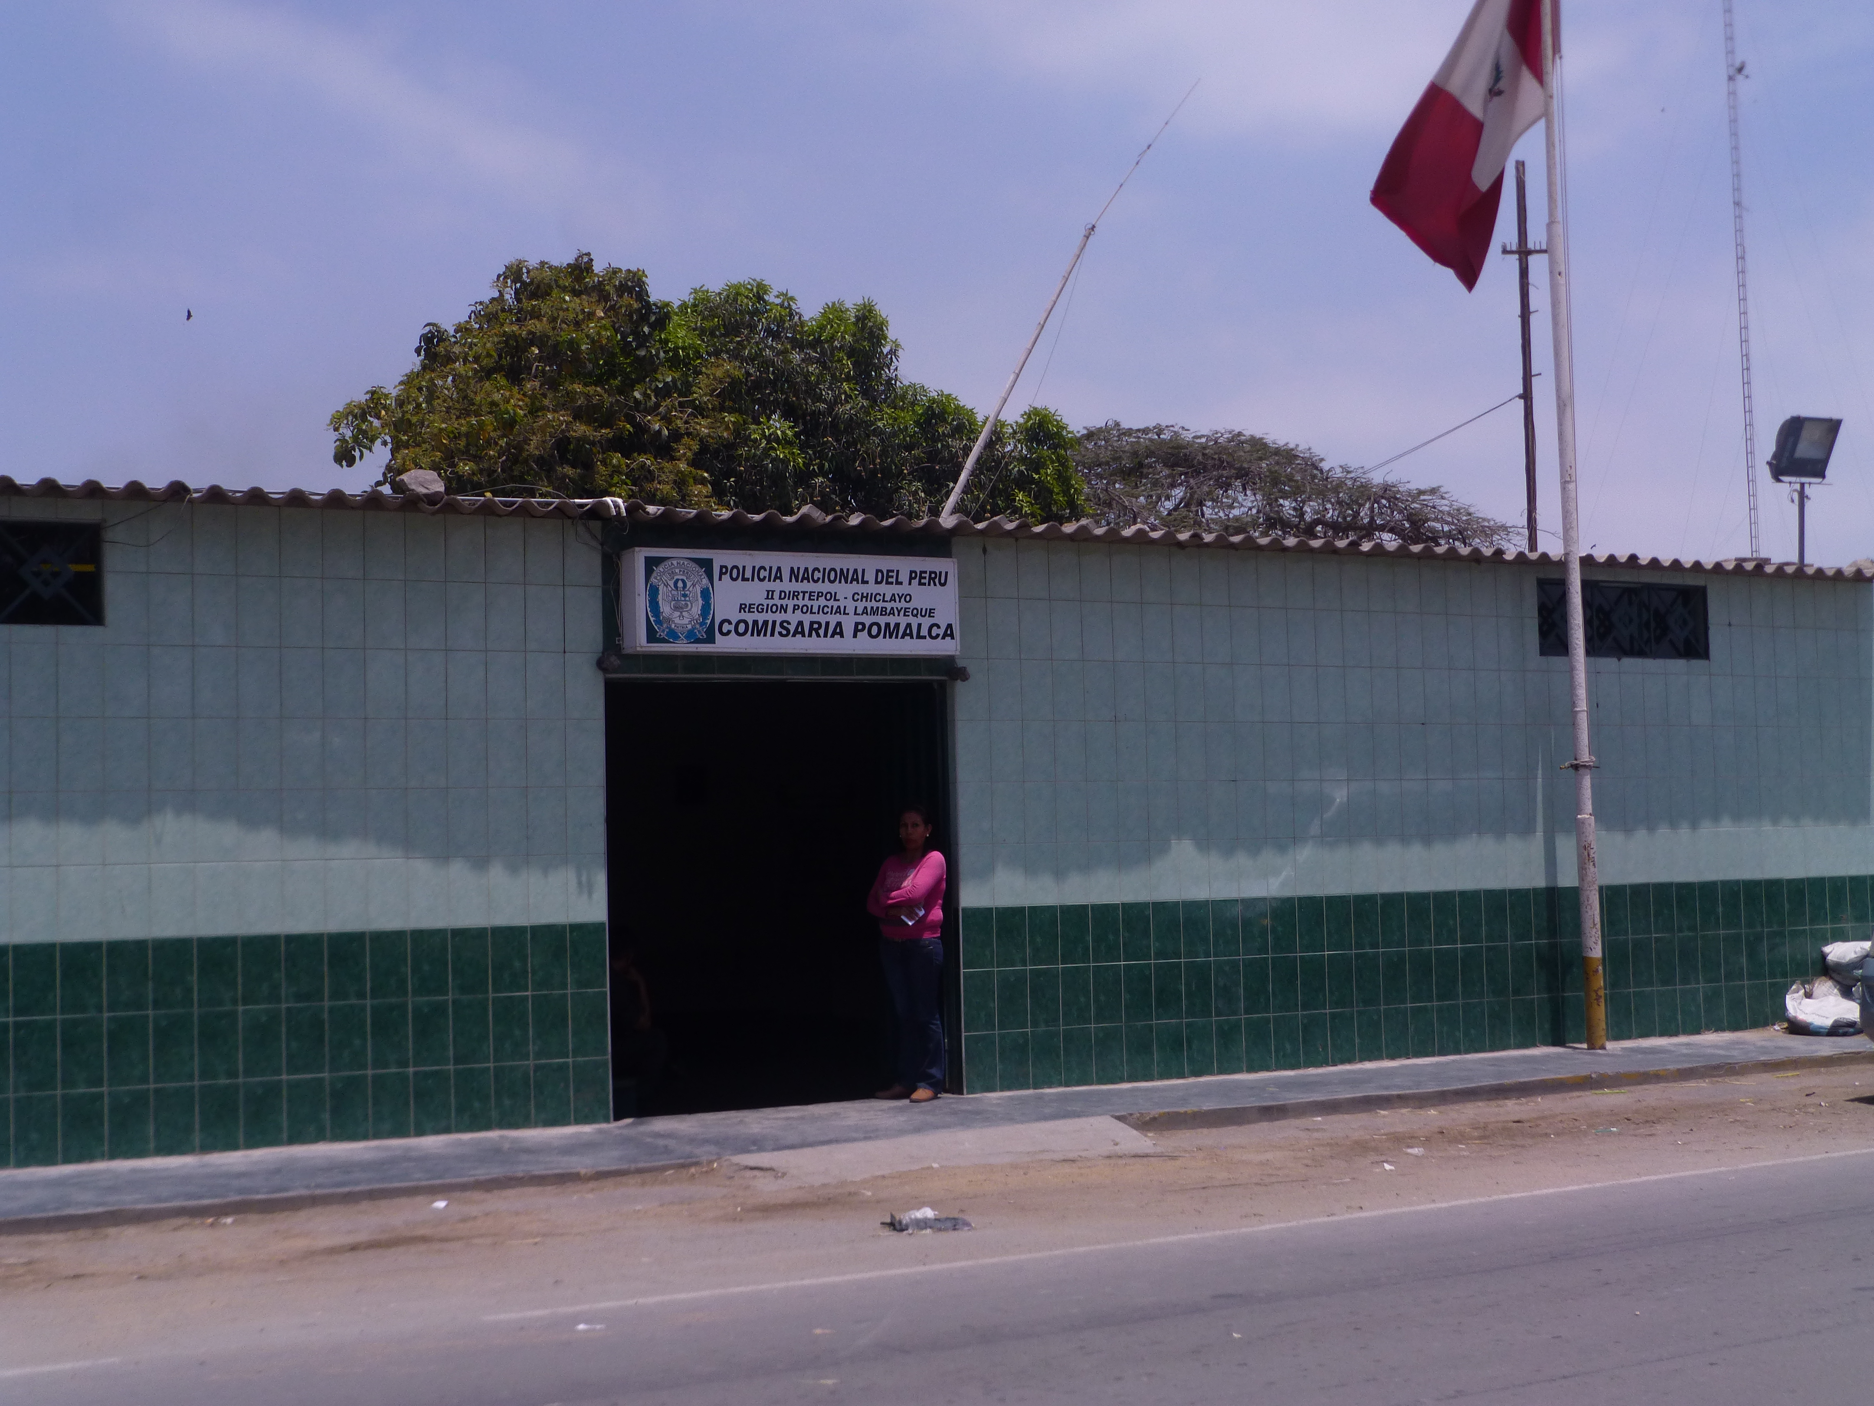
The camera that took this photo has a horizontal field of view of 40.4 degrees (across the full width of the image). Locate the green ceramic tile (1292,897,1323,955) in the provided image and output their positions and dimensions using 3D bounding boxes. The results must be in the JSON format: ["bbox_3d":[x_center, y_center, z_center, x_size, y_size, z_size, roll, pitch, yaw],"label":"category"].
[{"bbox_3d":[2.153,1.278,14.669,0.200,0.330,0.010,1,-4,-30],"label":"green ceramic tile"}]

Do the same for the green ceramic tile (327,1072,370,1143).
[{"bbox_3d":[-2.763,1.899,11.963,0.198,0.308,0.010,0,-4,-29],"label":"green ceramic tile"}]

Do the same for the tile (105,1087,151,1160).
[{"bbox_3d":[-3.612,1.884,11.377,0.199,0.319,0.010,0,-4,-29],"label":"tile"}]

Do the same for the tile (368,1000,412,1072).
[{"bbox_3d":[-2.549,1.546,11.837,0.198,0.326,0.010,1,-4,-30],"label":"tile"}]

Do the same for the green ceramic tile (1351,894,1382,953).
[{"bbox_3d":[2.523,1.290,14.948,0.198,0.330,0.010,0,-4,-29],"label":"green ceramic tile"}]

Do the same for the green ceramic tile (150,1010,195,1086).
[{"bbox_3d":[-3.491,1.575,11.623,0.202,0.328,0.010,1,-4,-30],"label":"green ceramic tile"}]

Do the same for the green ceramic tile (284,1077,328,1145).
[{"bbox_3d":[-2.950,1.903,11.894,0.202,0.328,0.010,1,-4,-30],"label":"green ceramic tile"}]

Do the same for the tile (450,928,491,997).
[{"bbox_3d":[-2.254,1.254,12.292,0.198,0.330,0.010,0,-4,-29],"label":"tile"}]

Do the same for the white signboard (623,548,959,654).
[{"bbox_3d":[-0.732,-0.502,13.055,1.820,0.507,0.197,0,-4,-29],"label":"white signboard"}]

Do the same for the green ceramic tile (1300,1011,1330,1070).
[{"bbox_3d":[2.187,1.944,14.715,0.198,0.307,0.010,0,-4,-29],"label":"green ceramic tile"}]

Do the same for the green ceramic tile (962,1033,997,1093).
[{"bbox_3d":[0.239,1.916,13.545,0.198,0.317,0.010,0,-4,-29],"label":"green ceramic tile"}]

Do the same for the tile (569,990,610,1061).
[{"bbox_3d":[-1.700,1.574,12.450,0.200,0.330,0.010,1,-4,-30],"label":"tile"}]

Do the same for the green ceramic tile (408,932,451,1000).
[{"bbox_3d":[-2.440,1.257,12.239,0.202,0.328,0.010,1,-4,-30],"label":"green ceramic tile"}]

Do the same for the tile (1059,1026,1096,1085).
[{"bbox_3d":[0.763,1.912,13.814,0.202,0.328,0.010,1,-4,-31],"label":"tile"}]

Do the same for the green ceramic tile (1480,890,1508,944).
[{"bbox_3d":[3.375,1.289,15.367,0.200,0.330,0.010,1,-4,-30],"label":"green ceramic tile"}]

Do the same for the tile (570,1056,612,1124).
[{"bbox_3d":[-1.719,1.916,12.586,0.201,0.324,0.009,1,-4,-30],"label":"tile"}]

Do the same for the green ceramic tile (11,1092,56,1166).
[{"bbox_3d":[-3.995,1.890,11.259,0.201,0.317,0.009,1,-4,-30],"label":"green ceramic tile"}]

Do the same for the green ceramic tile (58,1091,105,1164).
[{"bbox_3d":[-3.622,1.797,10.792,0.189,0.298,0.010,1,-4,-29],"label":"green ceramic tile"}]

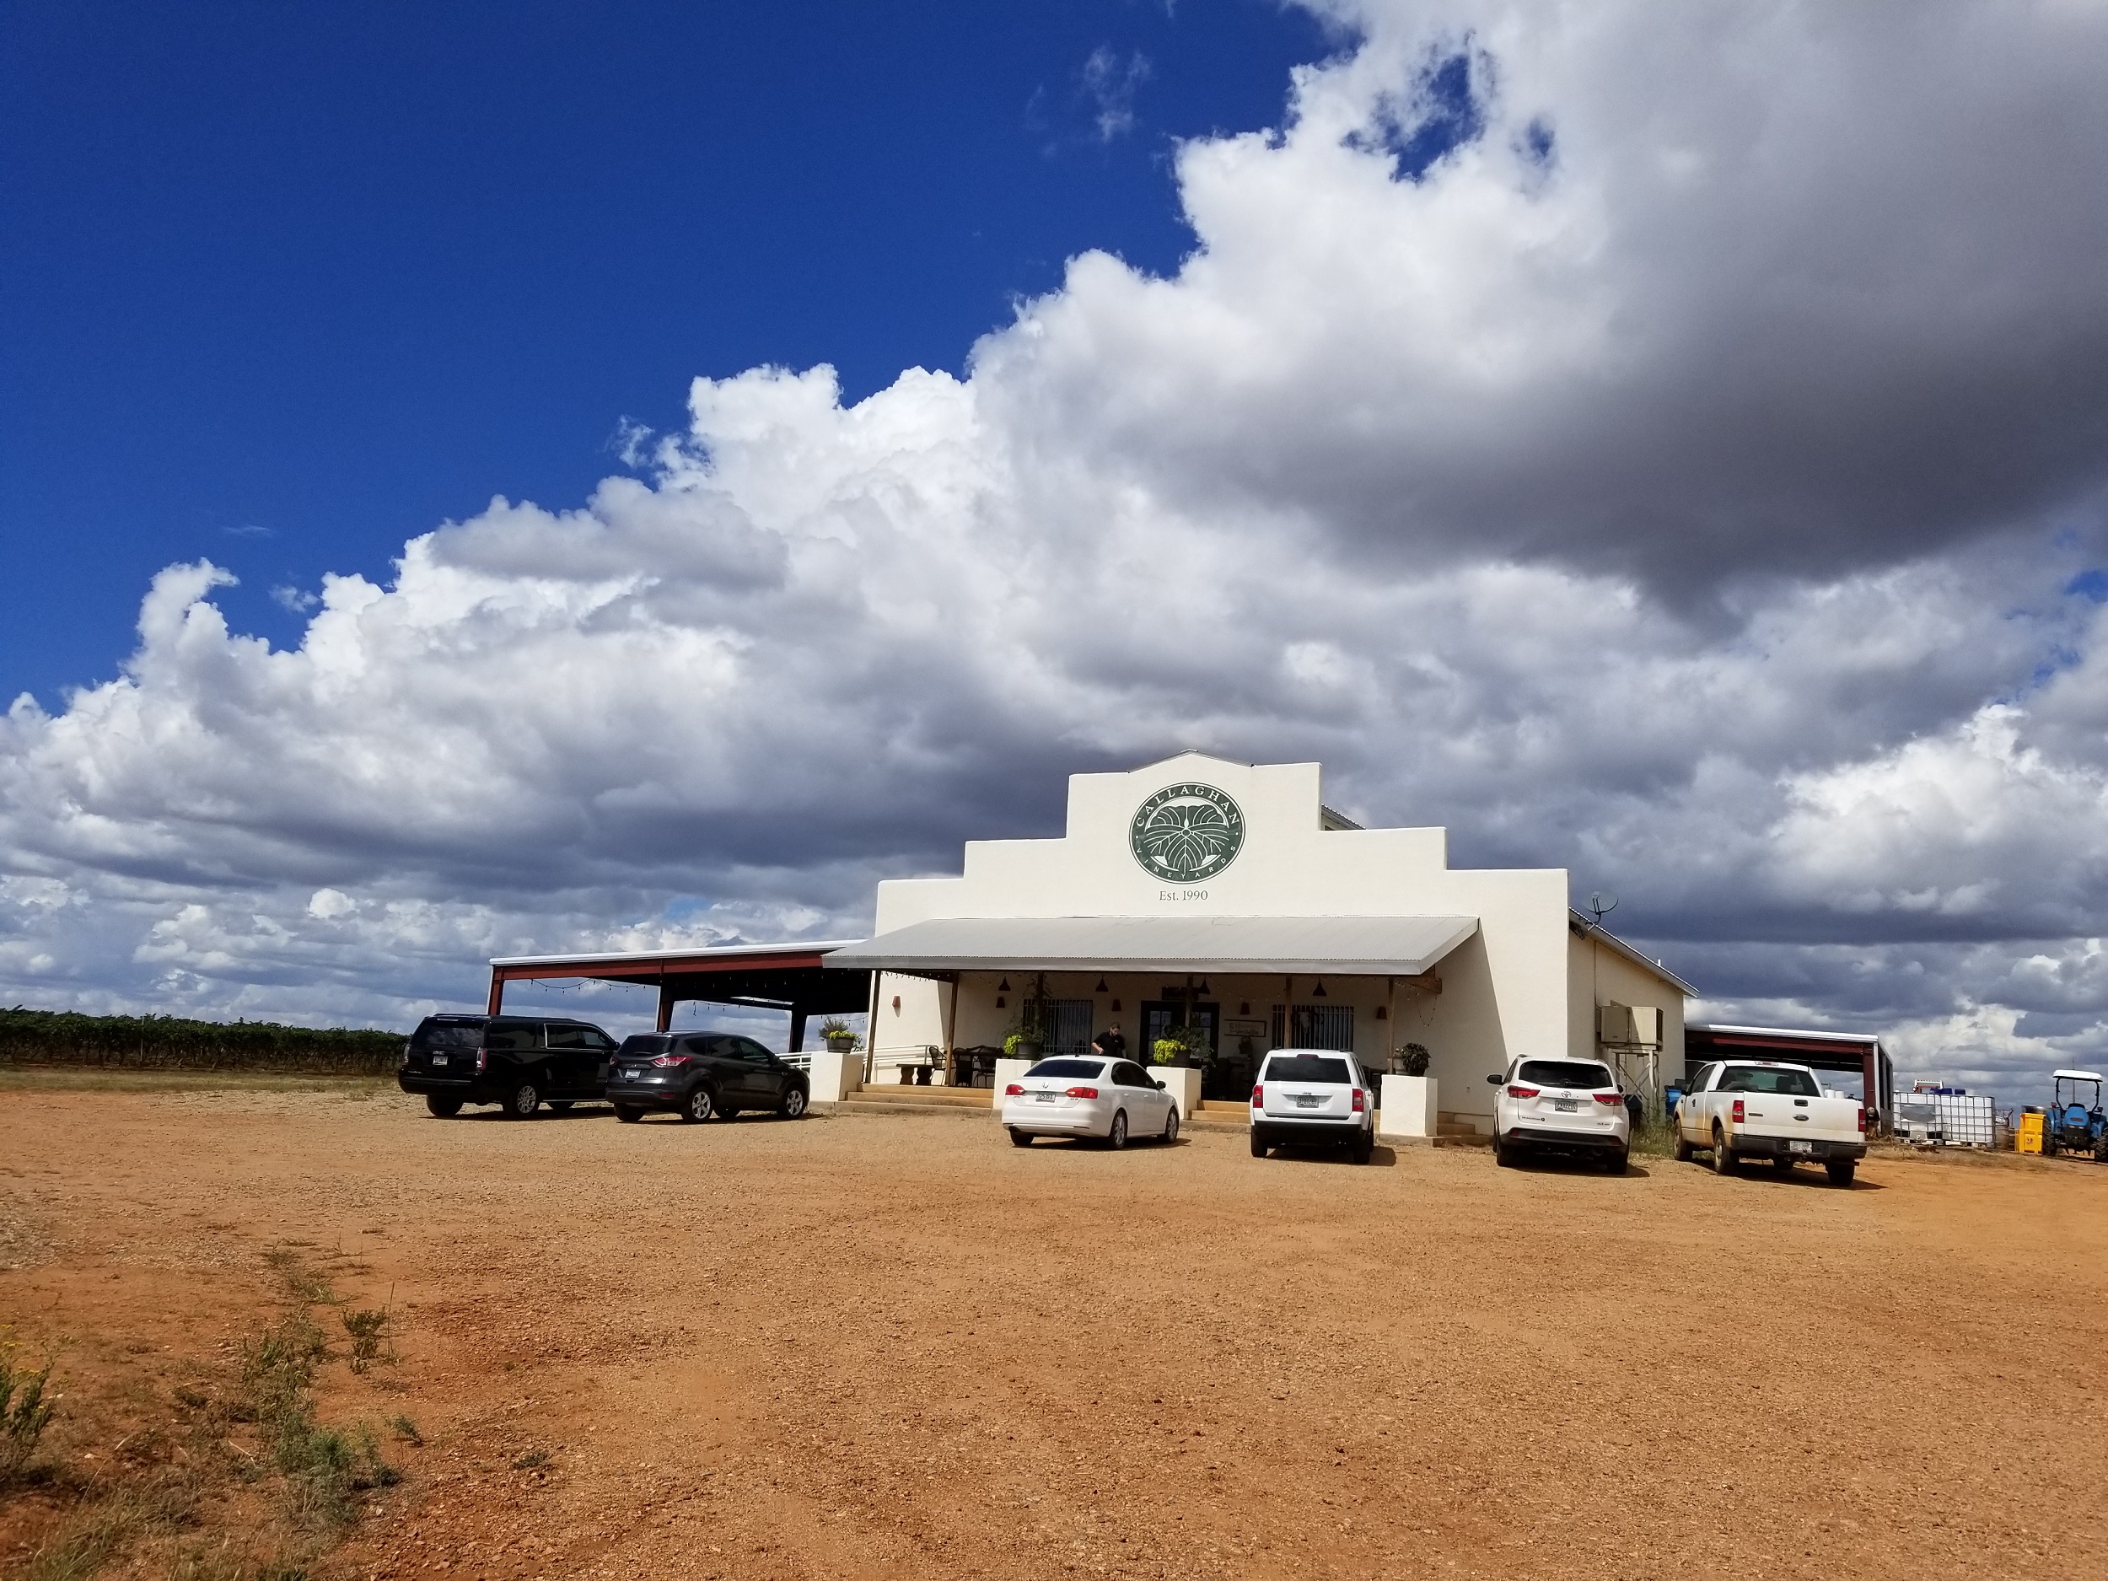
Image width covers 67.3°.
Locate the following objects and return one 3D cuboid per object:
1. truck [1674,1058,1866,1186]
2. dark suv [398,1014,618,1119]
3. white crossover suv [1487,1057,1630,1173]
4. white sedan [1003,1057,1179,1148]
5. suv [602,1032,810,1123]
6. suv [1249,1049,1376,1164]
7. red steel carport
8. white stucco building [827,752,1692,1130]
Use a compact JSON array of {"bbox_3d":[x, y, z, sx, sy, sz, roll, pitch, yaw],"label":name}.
[{"bbox_3d":[12.095,5.589,27.108,2.030,1.870,5.650,1,-9,12],"label":"truck"},{"bbox_3d":[-10.100,5.392,31.122,2.075,1.890,5.700,-3,-10,20],"label":"dark suv"},{"bbox_3d":[8.440,5.385,26.602,1.955,1.730,4.890,0,-9,14],"label":"white crossover suv"},{"bbox_3d":[0.750,5.205,26.575,1.808,1.453,4.630,-2,-10,21],"label":"white sedan"},{"bbox_3d":[-6.585,5.559,30.818,1.869,1.684,4.524,-4,-10,28],"label":"suv"},{"bbox_3d":[4.231,5.021,25.477,1.786,1.670,4.410,0,-9,13],"label":"suv"},{"bbox_3d":[-6.919,7.245,47.751,13.700,4.100,14.400,-3,-12,28],"label":"red steel carport"},{"bbox_3d":[6.907,4.619,42.061,16.550,8.300,25.500,-3,-12,28],"label":"white stucco building"}]

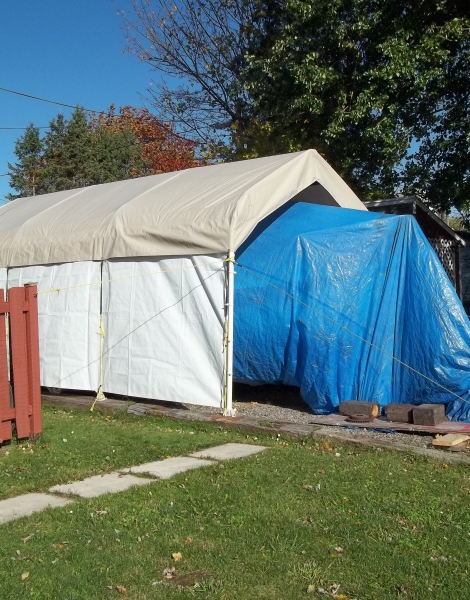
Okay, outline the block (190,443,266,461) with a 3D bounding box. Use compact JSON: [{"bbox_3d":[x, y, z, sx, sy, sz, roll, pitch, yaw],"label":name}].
[{"bbox_3d":[-0.069,1.330,6.375,0.400,0.050,0.600,-1,0,36],"label":"block"}]

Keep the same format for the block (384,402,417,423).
[{"bbox_3d":[1.584,1.077,7.024,0.210,0.150,0.260,-1,0,28],"label":"block"}]

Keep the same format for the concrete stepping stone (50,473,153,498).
[{"bbox_3d":[-0.935,1.334,5.232,0.400,0.050,0.600,-1,0,37],"label":"concrete stepping stone"}]

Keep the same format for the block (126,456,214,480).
[{"bbox_3d":[-0.515,1.332,5.790,0.410,0.050,0.600,-1,0,34],"label":"block"}]

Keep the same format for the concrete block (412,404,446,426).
[{"bbox_3d":[1.807,1.069,6.896,0.200,0.150,0.280,-1,0,32],"label":"concrete block"}]

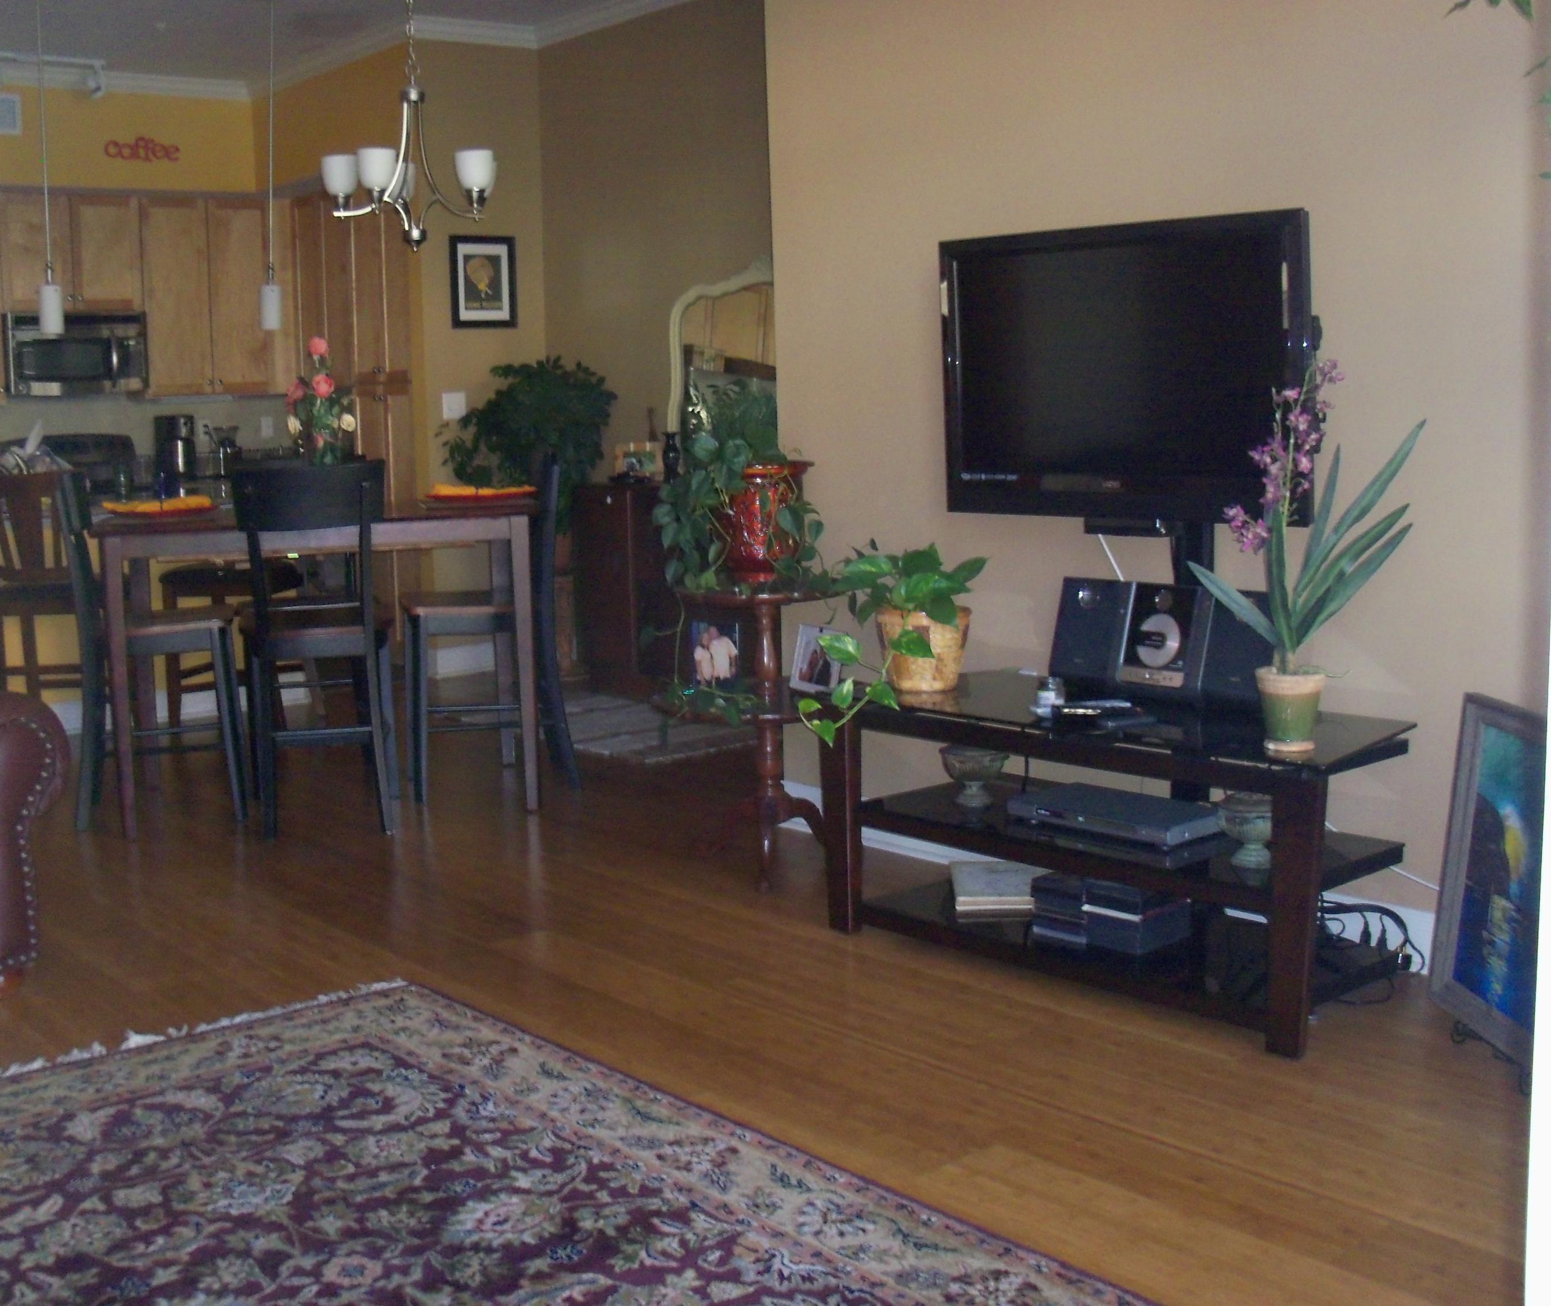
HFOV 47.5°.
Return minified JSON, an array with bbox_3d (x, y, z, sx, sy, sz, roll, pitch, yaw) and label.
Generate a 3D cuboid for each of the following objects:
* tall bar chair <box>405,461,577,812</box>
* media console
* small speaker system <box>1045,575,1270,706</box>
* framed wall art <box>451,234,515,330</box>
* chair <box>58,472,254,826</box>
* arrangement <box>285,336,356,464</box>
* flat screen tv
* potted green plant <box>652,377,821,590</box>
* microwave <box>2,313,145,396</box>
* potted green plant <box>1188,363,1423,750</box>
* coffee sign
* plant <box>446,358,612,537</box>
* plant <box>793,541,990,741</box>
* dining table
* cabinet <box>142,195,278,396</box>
[{"bbox_3d":[-0.919,-0.095,5.559,0.525,1.051,0.446,-3,8,-14],"label":"tall bar chair"},{"bbox_3d":[0.697,0.378,3.624,0.506,0.532,1.254,-8,10,-41],"label":"media console"},{"bbox_3d":[0.837,-0.023,3.756,0.159,0.233,0.545,1,4,-41],"label":"small speaker system"},{"bbox_3d":[-1.339,-1.718,8.155,0.349,0.422,0.025,-8,10,-41],"label":"framed wall art"},{"bbox_3d":[-1.926,-0.031,5.499,0.520,1.070,0.450,-3,8,-10],"label":"chair"},{"bbox_3d":[-1.492,-0.742,5.757,0.220,0.535,0.220,-4,8,-14],"label":"arrangement"},{"bbox_3d":[0.716,-0.574,3.620,0.907,0.600,0.089,6,12,45],"label":"flat screen tv"},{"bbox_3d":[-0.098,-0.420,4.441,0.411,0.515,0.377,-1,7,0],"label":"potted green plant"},{"bbox_3d":[-3.865,-1.632,9.661,0.755,0.430,0.400,-8,10,-40],"label":"microwave"},{"bbox_3d":[0.991,-0.177,3.294,0.420,0.730,0.300,1,8,16],"label":"potted green plant"},{"bbox_3d":[-3.370,-2.689,9.393,0.409,0.125,0.025,-8,10,-40],"label":"coffee sign"},{"bbox_3d":[-1.077,-0.846,7.682,0.704,0.892,0.664,-1,7,0],"label":"plant"},{"bbox_3d":[0.267,-0.017,4.041,0.420,0.440,0.340,-1,8,5],"label":"plant"},{"bbox_3d":[-1.371,0.013,5.411,1.234,0.897,0.892,-3,8,-14],"label":"dining table"},{"bbox_3d":[-3.311,-2.036,10.126,0.760,1.109,0.330,-8,10,-40],"label":"cabinet"}]

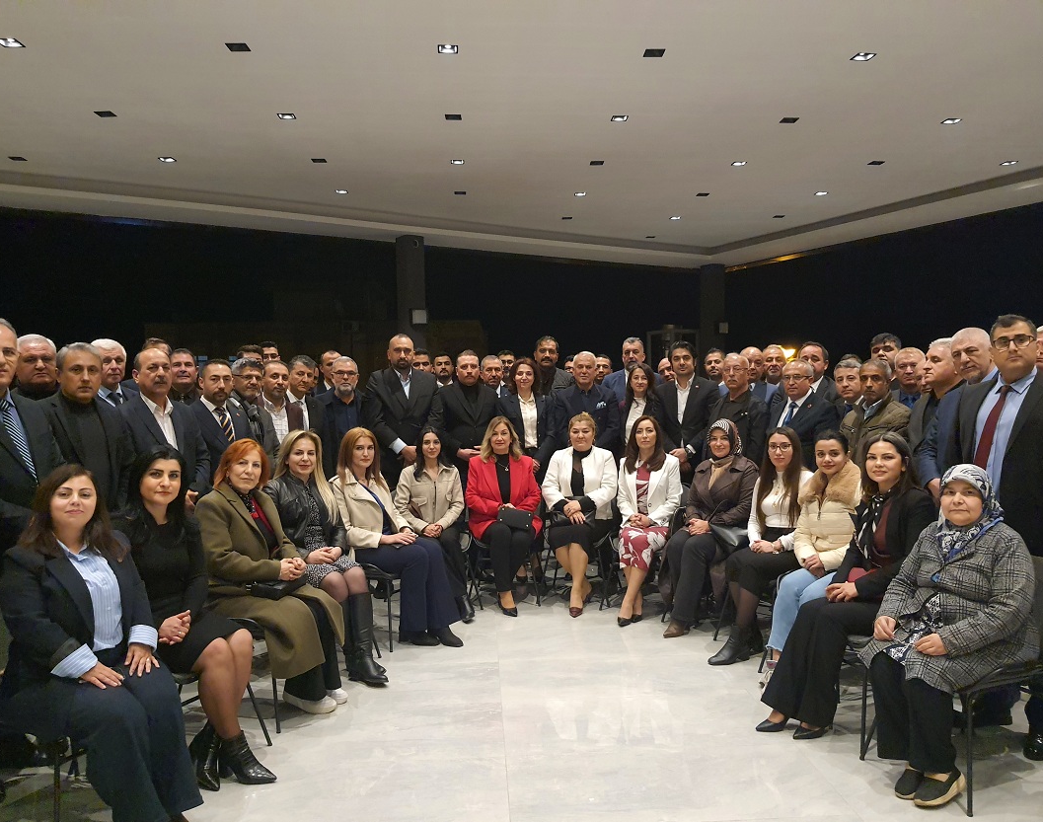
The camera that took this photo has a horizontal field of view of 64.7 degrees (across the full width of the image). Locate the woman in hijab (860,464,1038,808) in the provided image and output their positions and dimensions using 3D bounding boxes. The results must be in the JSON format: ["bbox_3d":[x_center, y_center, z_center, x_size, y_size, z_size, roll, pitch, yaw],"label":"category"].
[{"bbox_3d":[1.625,0.785,3.070,0.730,1.180,0.560,-1,2,-37],"label":"woman in hijab"}]

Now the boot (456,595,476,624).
[{"bbox_3d":[-0.370,1.250,5.320,0.100,0.170,0.250,-1,1,-20],"label":"boot"}]

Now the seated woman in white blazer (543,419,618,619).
[{"bbox_3d":[0.390,0.664,5.709,0.540,1.295,0.740,0,1,5],"label":"seated woman in white blazer"}]

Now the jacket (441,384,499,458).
[{"bbox_3d":[-0.401,0.129,6.200,0.530,0.730,0.300,0,1,-3],"label":"jacket"}]

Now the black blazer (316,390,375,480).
[{"bbox_3d":[-1.259,0.181,5.900,0.510,0.730,0.300,-1,1,-7],"label":"black blazer"}]

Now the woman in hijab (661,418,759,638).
[{"bbox_3d":[1.210,0.697,5.240,0.500,1.260,0.880,1,2,36],"label":"woman in hijab"}]

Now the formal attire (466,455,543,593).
[{"bbox_3d":[-0.132,0.752,5.780,0.540,0.900,0.680,0,1,-1],"label":"formal attire"}]

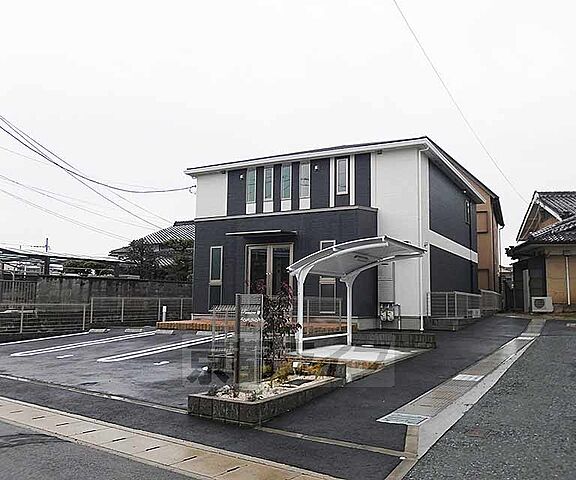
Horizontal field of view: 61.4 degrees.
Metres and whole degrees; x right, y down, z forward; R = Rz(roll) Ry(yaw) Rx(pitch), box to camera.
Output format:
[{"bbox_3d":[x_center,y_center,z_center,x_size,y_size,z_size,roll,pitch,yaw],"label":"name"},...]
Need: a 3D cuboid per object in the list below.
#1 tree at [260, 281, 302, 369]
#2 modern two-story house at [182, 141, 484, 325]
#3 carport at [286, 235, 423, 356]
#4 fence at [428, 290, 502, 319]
[{"bbox_3d":[-0.112,1.292,7.250,0.580,1.350,0.560,1,-6,0],"label":"tree"},{"bbox_3d":[2.940,0.411,22.074,9.806,6.500,11.566,-3,-8,30],"label":"modern two-story house"},{"bbox_3d":[1.637,1.332,11.056,2.220,2.410,3.000,-3,-7,29],"label":"carport"},{"bbox_3d":[7.964,2.708,20.875,0.950,1.000,12.000,-3,-8,30],"label":"fence"}]

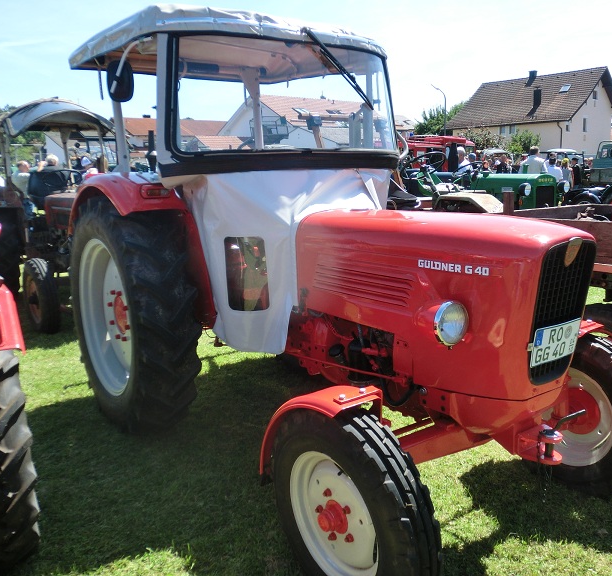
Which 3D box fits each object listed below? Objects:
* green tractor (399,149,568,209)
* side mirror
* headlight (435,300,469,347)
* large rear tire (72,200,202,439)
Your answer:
[{"bbox_3d":[2.215,-1.009,8.906,1.500,1.580,2.850,-9,13,-35],"label":"green tractor"},{"bbox_3d":[-0.881,-0.981,2.951,0.140,0.205,0.060,-9,13,-35],"label":"side mirror"},{"bbox_3d":[0.473,0.116,2.101,0.152,0.155,0.090,-9,13,-35],"label":"headlight"},{"bbox_3d":[-1.064,0.169,3.740,0.320,1.380,1.380,-9,13,-35],"label":"large rear tire"}]

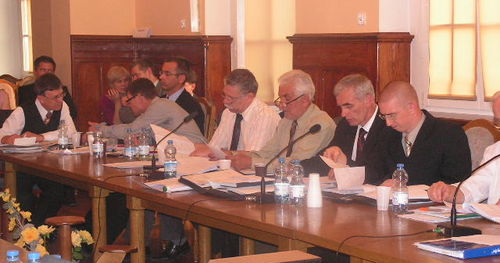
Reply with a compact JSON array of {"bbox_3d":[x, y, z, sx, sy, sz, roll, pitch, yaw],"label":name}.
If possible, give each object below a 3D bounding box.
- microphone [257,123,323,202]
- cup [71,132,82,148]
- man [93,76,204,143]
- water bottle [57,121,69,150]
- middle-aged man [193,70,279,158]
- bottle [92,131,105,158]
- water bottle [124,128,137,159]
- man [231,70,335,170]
[{"bbox_3d":[0.176,0.142,4.988,0.370,0.330,0.120,-4,6,-31],"label":"microphone"},{"bbox_3d":[-1.201,0.062,7.400,0.072,0.097,0.072,-1,5,0],"label":"cup"},{"bbox_3d":[-0.645,0.280,7.030,0.880,1.240,0.580,-2,5,-13],"label":"man"},{"bbox_3d":[-1.309,0.022,7.500,0.066,0.205,0.066,-1,5,0],"label":"water bottle"},{"bbox_3d":[-0.087,0.316,6.023,0.780,1.320,0.560,-4,6,-37],"label":"middle-aged man"},{"bbox_3d":[-0.968,0.069,6.830,0.066,0.205,0.066,-1,5,0],"label":"bottle"},{"bbox_3d":[-0.771,0.079,6.900,0.066,0.205,0.066,-1,5,0],"label":"water bottle"},{"bbox_3d":[0.219,0.355,5.497,0.780,1.320,0.560,-4,6,-37],"label":"man"}]

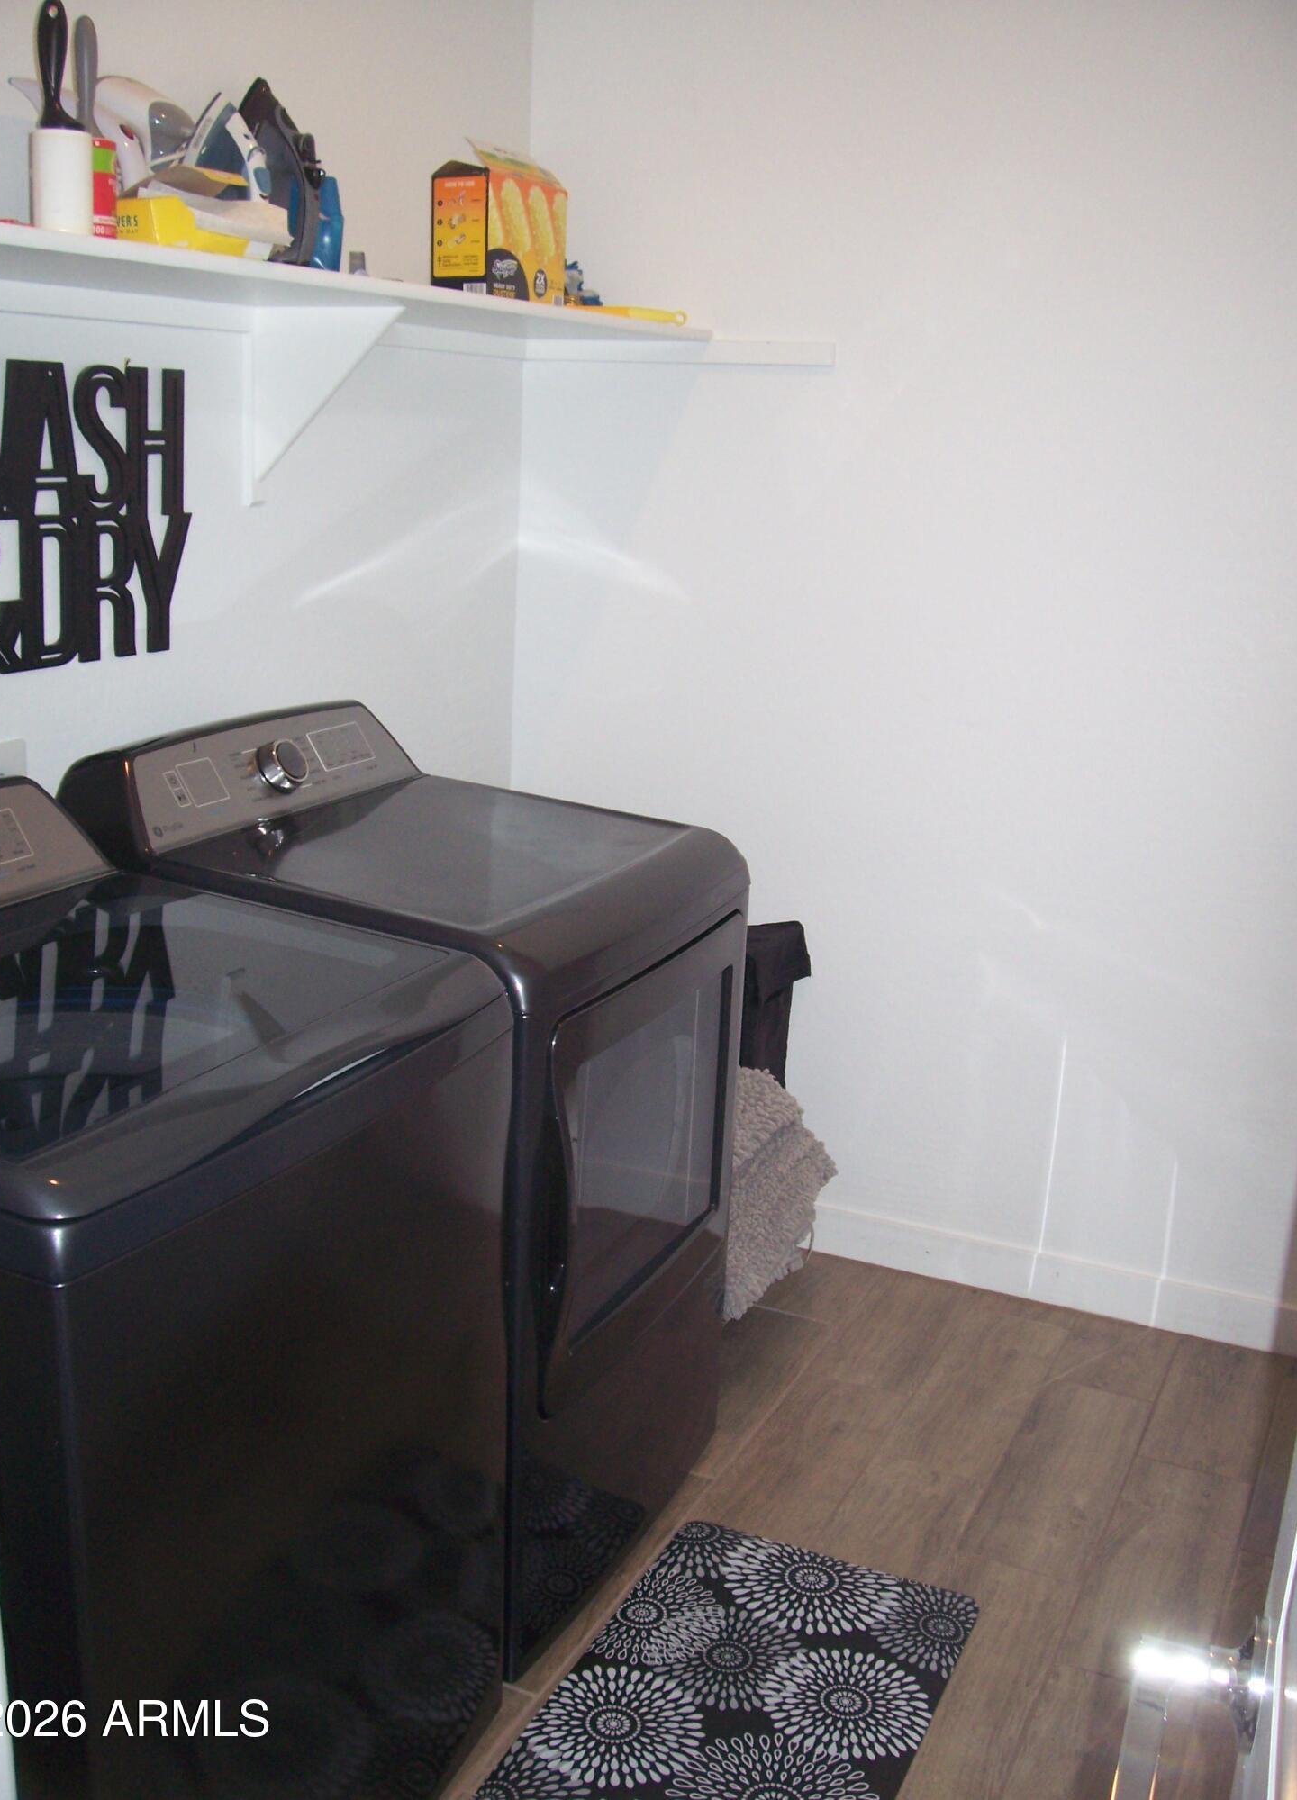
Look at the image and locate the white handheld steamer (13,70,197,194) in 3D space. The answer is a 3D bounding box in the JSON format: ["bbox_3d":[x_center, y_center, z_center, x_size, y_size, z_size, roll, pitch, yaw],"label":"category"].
[{"bbox_3d":[-0.690,-0.928,2.239,0.110,0.190,0.260,11,18,29],"label":"white handheld steamer"}]

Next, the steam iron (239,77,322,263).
[{"bbox_3d":[-0.462,-0.919,2.255,0.128,0.245,0.110,18,22,35],"label":"steam iron"}]

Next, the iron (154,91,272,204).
[{"bbox_3d":[-0.488,-0.884,2.154,0.122,0.222,0.110,21,23,39],"label":"iron"}]

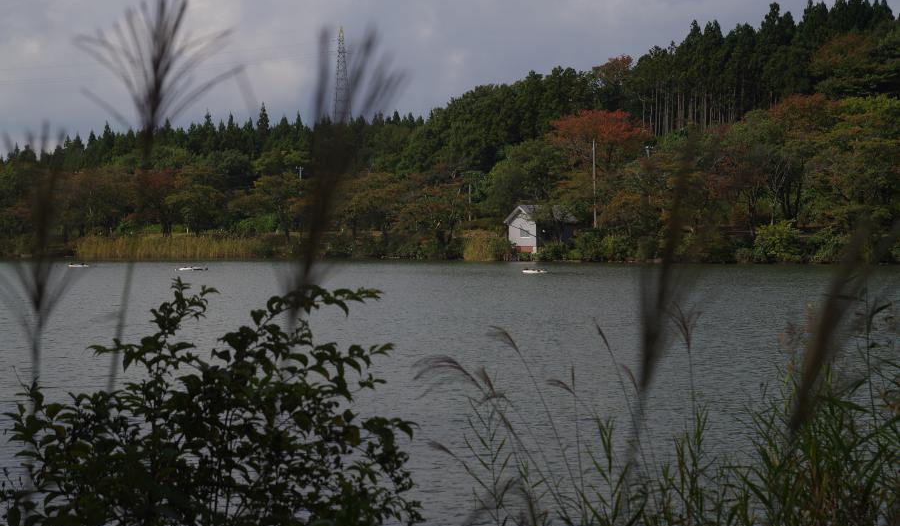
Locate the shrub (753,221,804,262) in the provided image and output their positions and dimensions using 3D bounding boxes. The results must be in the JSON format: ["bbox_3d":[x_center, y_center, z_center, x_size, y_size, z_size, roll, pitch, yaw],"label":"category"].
[{"bbox_3d":[31.955,-2.043,182.000,5.000,3.900,4.200,-1,1,10],"label":"shrub"}]

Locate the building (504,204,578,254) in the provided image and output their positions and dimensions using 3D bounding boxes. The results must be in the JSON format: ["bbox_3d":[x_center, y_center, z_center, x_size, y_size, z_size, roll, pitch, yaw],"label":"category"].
[{"bbox_3d":[10.123,-3.762,207.000,6.200,5.500,4.900,-2,2,-42],"label":"building"}]

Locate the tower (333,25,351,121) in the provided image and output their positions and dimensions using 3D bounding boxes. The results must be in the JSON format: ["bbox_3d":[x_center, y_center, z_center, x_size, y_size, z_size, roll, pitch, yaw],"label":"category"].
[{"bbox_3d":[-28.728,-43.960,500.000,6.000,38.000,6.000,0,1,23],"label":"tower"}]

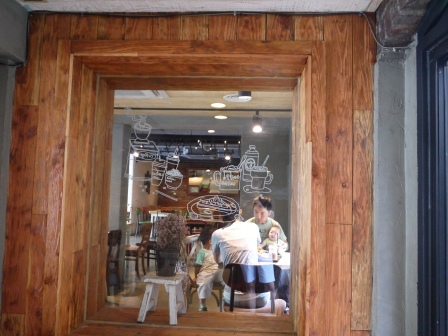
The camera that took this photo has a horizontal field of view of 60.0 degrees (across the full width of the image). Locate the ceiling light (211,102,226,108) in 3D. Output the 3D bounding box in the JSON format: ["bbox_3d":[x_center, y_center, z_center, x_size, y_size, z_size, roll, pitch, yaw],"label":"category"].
[{"bbox_3d":[-0.063,-0.777,4.761,0.165,0.045,0.165,1,-4,3],"label":"ceiling light"}]

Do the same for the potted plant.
[{"bbox_3d":[-0.282,0.404,2.063,0.158,0.315,0.155,1,-4,3],"label":"potted plant"}]

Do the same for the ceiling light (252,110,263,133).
[{"bbox_3d":[0.417,-0.578,4.830,0.119,0.267,0.130,1,-4,3],"label":"ceiling light"}]

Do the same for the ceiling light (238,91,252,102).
[{"bbox_3d":[0.211,-0.755,3.798,0.128,0.130,0.128,1,-4,3],"label":"ceiling light"}]

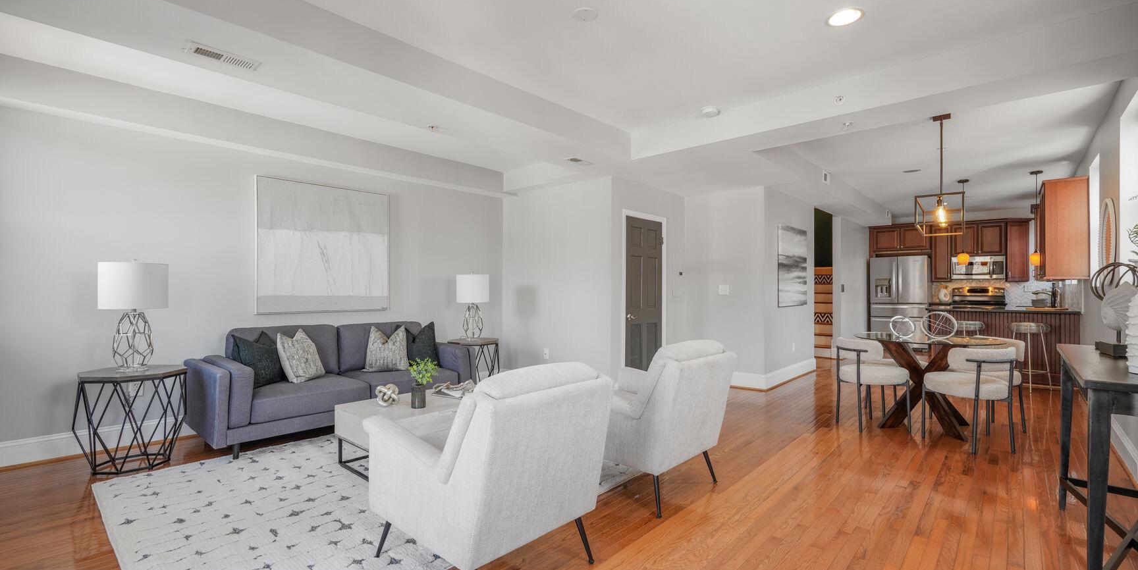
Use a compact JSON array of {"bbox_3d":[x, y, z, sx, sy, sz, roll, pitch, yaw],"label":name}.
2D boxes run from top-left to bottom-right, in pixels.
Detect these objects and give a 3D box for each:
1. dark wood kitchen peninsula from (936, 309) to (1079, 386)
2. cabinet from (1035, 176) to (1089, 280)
[{"bbox_3d":[5.929,0.824,6.949,1.500,0.930,0.620,0,-1,42],"label":"dark wood kitchen peninsula"},{"bbox_3d":[5.889,-0.609,6.027,0.345,1.100,1.300,0,-1,42],"label":"cabinet"}]

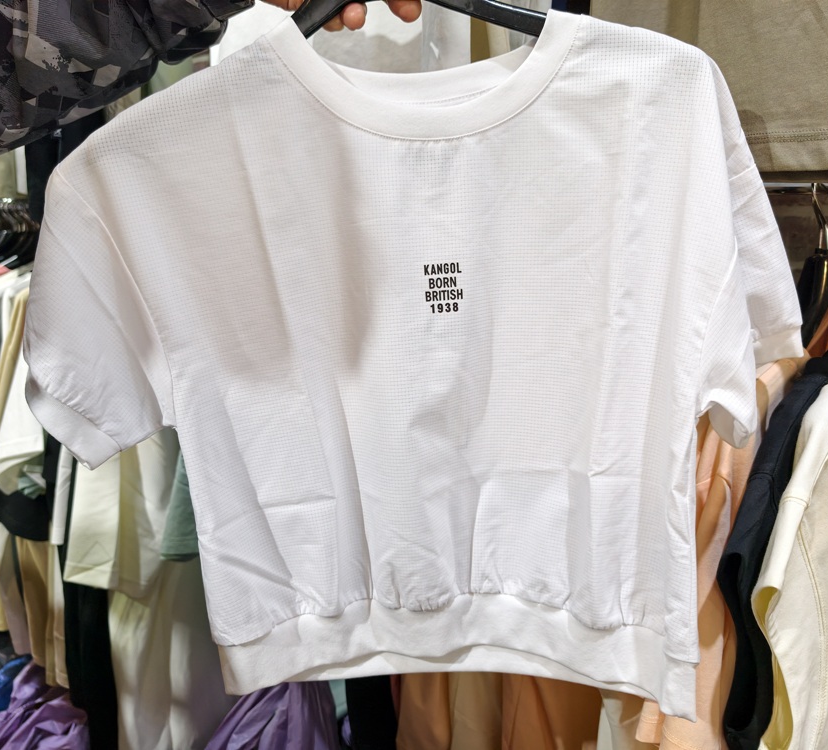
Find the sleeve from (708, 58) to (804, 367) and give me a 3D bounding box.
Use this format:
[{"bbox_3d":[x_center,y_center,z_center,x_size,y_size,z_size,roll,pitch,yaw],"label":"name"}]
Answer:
[{"bbox_3d":[0.274,-0.127,0.560,0.090,0.235,0.090,0,9,0],"label":"sleeve"}]

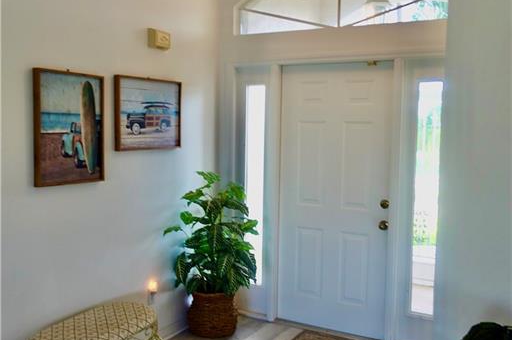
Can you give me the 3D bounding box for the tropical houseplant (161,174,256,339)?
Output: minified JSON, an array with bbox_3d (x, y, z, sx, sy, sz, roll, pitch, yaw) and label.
[{"bbox_3d":[-0.260,0.651,3.958,0.587,1.235,0.607,3,5,29],"label":"tropical houseplant"}]

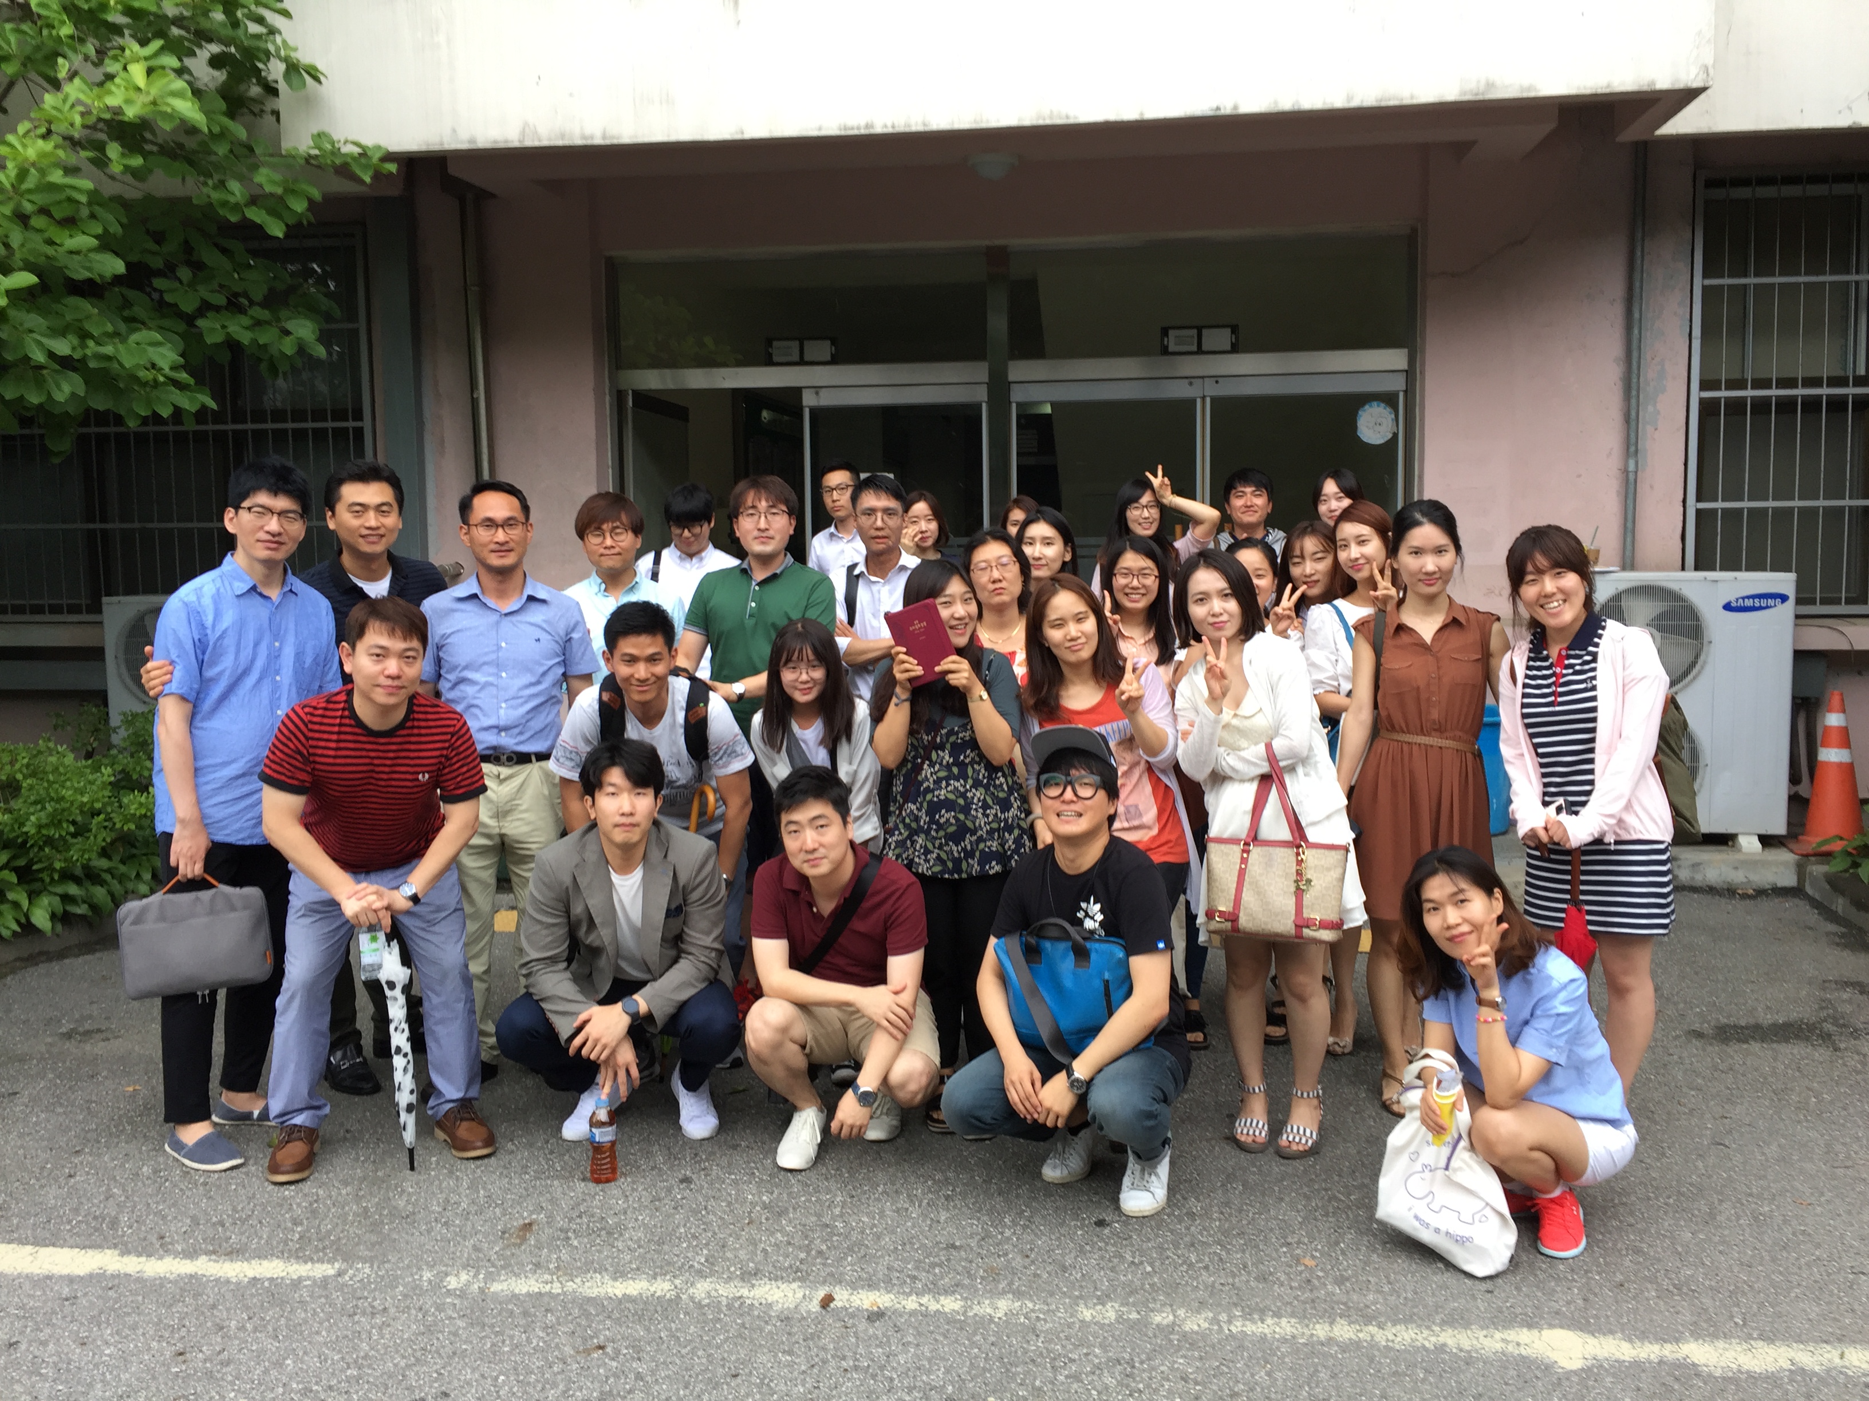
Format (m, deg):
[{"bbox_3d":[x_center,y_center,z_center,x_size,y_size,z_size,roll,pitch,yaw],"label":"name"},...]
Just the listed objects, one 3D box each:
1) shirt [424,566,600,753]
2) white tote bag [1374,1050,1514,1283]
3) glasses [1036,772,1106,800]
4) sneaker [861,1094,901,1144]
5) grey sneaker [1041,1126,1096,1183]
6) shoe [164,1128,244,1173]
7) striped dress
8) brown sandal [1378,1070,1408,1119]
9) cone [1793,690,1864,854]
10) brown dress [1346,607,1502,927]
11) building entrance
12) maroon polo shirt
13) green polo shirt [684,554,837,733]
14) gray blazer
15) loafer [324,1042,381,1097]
[{"bbox_3d":[-1.231,-0.112,4.513,0.490,0.520,0.260,-2,5,-12],"label":"shirt"},{"bbox_3d":[1.124,1.019,3.440,0.305,0.455,0.150,1,5,21],"label":"white tote bag"},{"bbox_3d":[0.337,0.204,3.645,0.147,0.053,0.145,1,-7,21],"label":"glasses"},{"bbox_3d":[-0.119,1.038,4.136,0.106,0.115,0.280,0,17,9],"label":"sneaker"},{"bbox_3d":[0.345,1.058,3.844,0.110,0.120,0.285,1,15,19],"label":"grey sneaker"},{"bbox_3d":[-1.862,1.125,3.998,0.262,0.075,0.098,3,6,34],"label":"shoe"},{"bbox_3d":[1.695,0.188,4.000,0.375,0.820,0.270,2,6,25],"label":"striped dress"},{"bbox_3d":[1.308,1.109,4.458,0.088,0.090,0.240,0,5,7],"label":"brown sandal"},{"bbox_3d":[4.087,0.300,7.088,0.370,0.710,0.370,0,5,10],"label":"cone"},{"bbox_3d":[1.322,0.150,4.257,0.400,0.850,0.280,1,5,14],"label":"brown dress"},{"bbox_3d":[0.354,-0.842,8.019,4.036,2.939,0.200,0,5,7],"label":"building entrance"},{"bbox_3d":[-0.250,0.587,4.100,0.450,0.480,0.340,-1,23,3],"label":"maroon polo shirt"},{"bbox_3d":[-0.532,-0.126,4.878,0.490,0.650,0.290,-1,5,-2],"label":"green polo shirt"},{"bbox_3d":[-0.813,0.606,4.100,0.530,0.560,0.450,-1,5,-8],"label":"gray blazer"},{"bbox_3d":[-1.712,1.067,4.606,0.108,0.105,0.285,-4,6,-33],"label":"loafer"}]

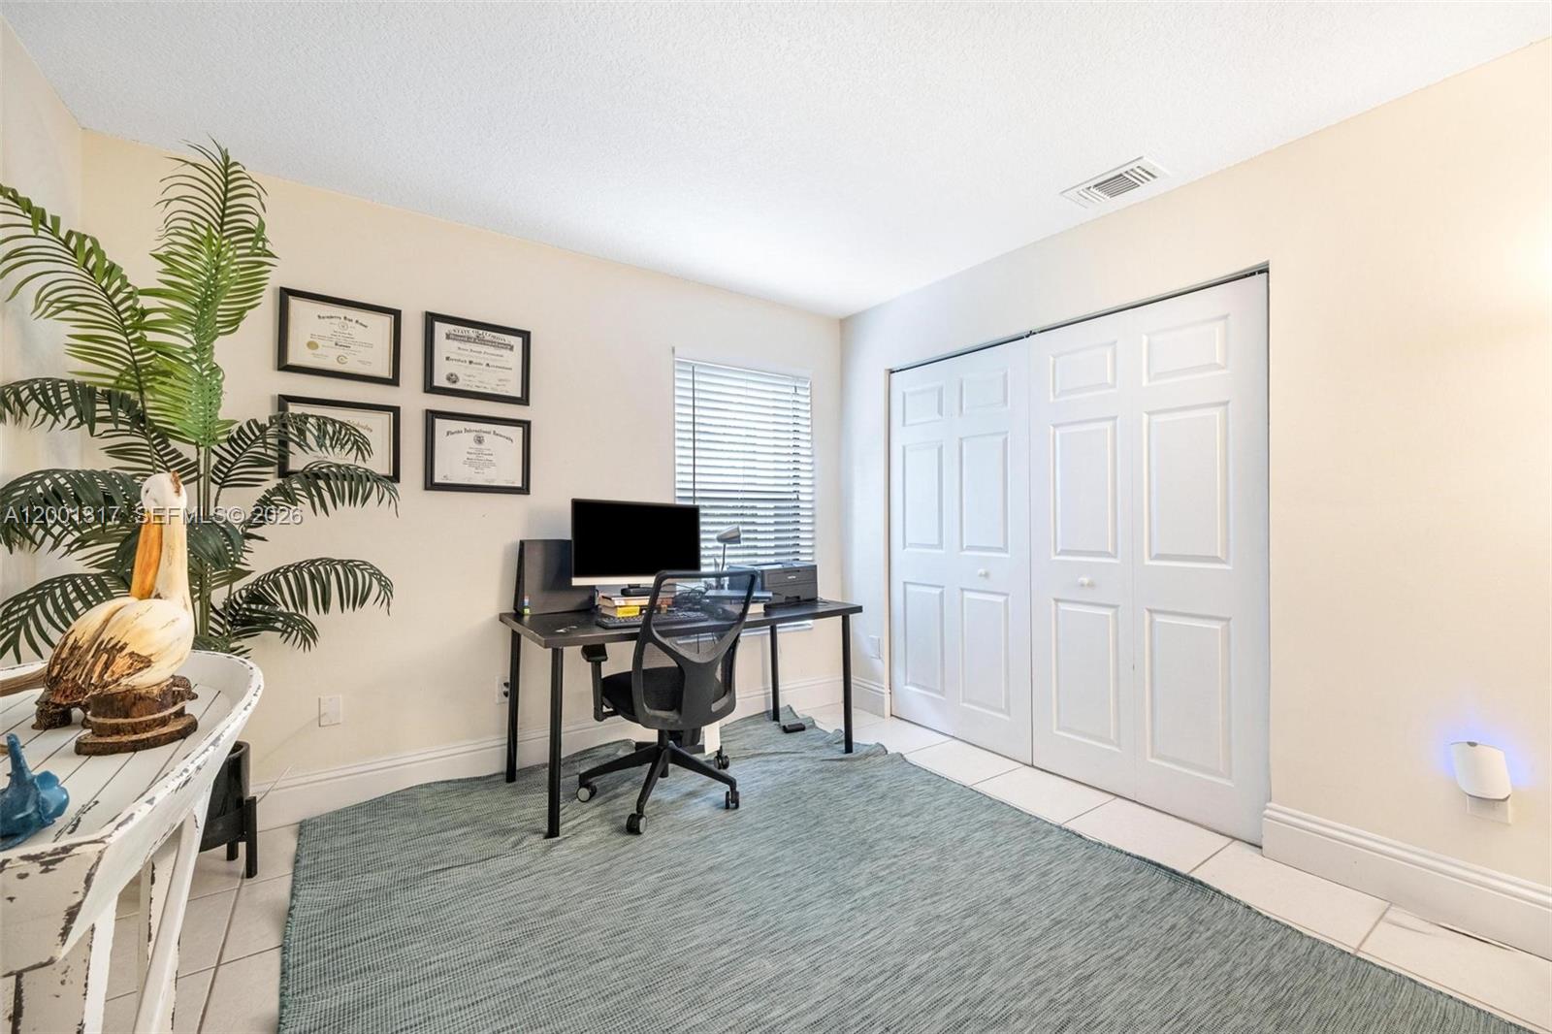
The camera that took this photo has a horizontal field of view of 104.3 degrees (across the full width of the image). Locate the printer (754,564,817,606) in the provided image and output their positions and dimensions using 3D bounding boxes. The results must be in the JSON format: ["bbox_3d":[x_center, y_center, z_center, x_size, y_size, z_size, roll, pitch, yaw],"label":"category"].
[{"bbox_3d":[-0.020,0.352,3.286,0.356,0.183,0.360,0,0,-35],"label":"printer"}]

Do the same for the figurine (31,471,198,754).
[{"bbox_3d":[-0.980,0.131,0.906,0.130,0.405,0.190,0,0,7],"label":"figurine"}]

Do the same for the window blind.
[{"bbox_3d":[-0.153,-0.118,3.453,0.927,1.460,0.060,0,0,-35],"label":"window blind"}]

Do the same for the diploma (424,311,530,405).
[{"bbox_3d":[-1.291,-0.680,2.634,0.417,0.338,0.022,0,0,-35],"label":"diploma"}]

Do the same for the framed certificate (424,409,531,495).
[{"bbox_3d":[-1.290,-0.274,2.632,0.418,0.336,0.022,0,0,-35],"label":"framed certificate"}]

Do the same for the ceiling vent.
[{"bbox_3d":[1.282,-1.253,2.289,0.205,0.020,0.300,0,0,-36],"label":"ceiling vent"}]

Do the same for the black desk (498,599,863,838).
[{"bbox_3d":[-0.403,0.798,2.831,1.500,0.730,0.750,0,0,-35],"label":"black desk"}]

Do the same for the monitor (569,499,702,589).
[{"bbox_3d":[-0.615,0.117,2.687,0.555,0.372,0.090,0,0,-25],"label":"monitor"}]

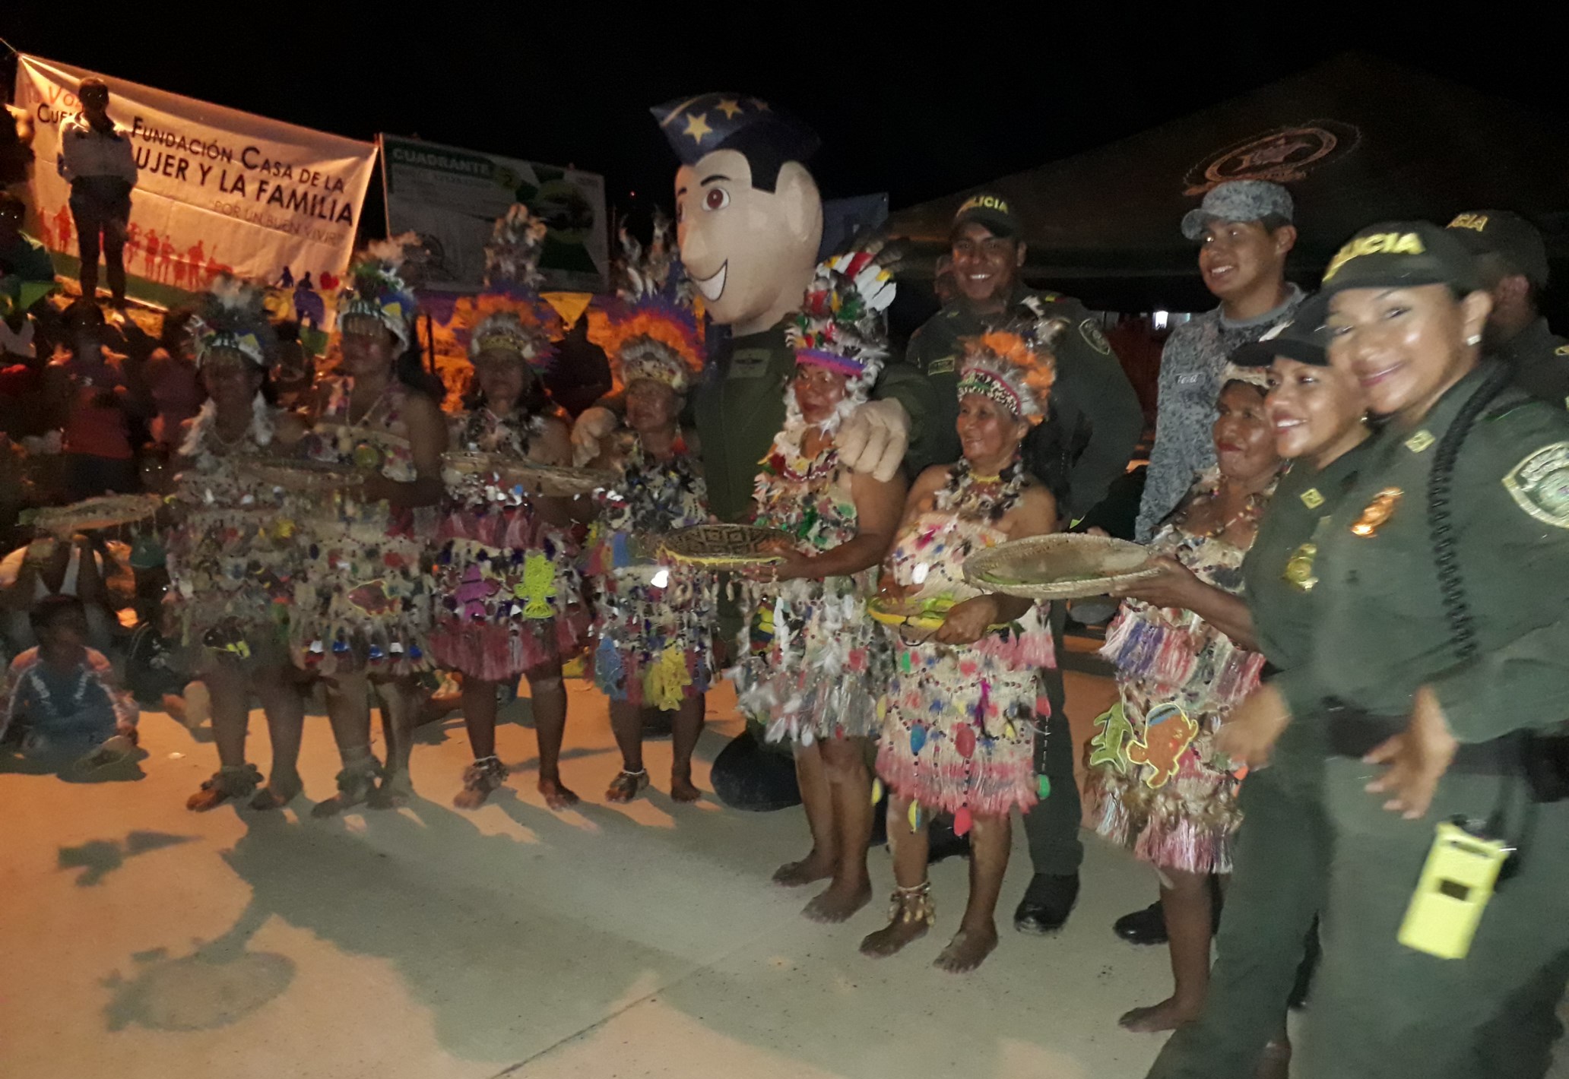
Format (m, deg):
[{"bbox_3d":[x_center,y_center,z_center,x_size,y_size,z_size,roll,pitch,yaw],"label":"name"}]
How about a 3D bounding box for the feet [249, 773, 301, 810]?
[{"bbox_3d":[-1.587,0.767,3.811,0.090,0.090,0.220,7,15,25],"label":"feet"}]

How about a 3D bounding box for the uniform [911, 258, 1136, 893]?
[{"bbox_3d":[0.613,0.065,3.148,0.570,1.500,0.360,5,12,22],"label":"uniform"}]

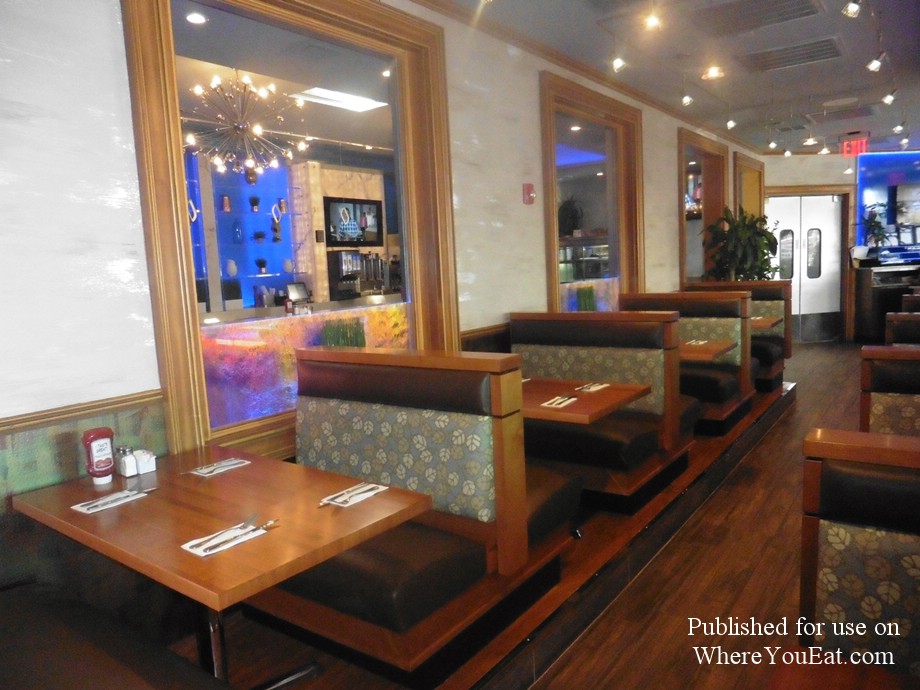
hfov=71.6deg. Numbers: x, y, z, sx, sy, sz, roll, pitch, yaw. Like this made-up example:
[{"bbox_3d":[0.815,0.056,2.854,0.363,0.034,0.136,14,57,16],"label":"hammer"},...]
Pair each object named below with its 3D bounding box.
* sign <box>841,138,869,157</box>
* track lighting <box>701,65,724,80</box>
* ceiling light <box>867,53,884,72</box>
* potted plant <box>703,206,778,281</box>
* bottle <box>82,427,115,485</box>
[{"bbox_3d":[5.497,-2.741,8.877,0.340,0.230,0.060,2,9,37],"label":"sign"},{"bbox_3d":[2.220,-2.390,5.592,0.180,0.050,0.180,2,9,37],"label":"track lighting"},{"bbox_3d":[3.100,-2.108,4.760,0.120,0.140,0.110,2,9,37],"label":"ceiling light"},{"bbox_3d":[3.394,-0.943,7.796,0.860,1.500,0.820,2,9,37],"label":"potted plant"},{"bbox_3d":[-1.260,0.385,2.220,0.060,0.188,0.090,3,9,42],"label":"bottle"}]

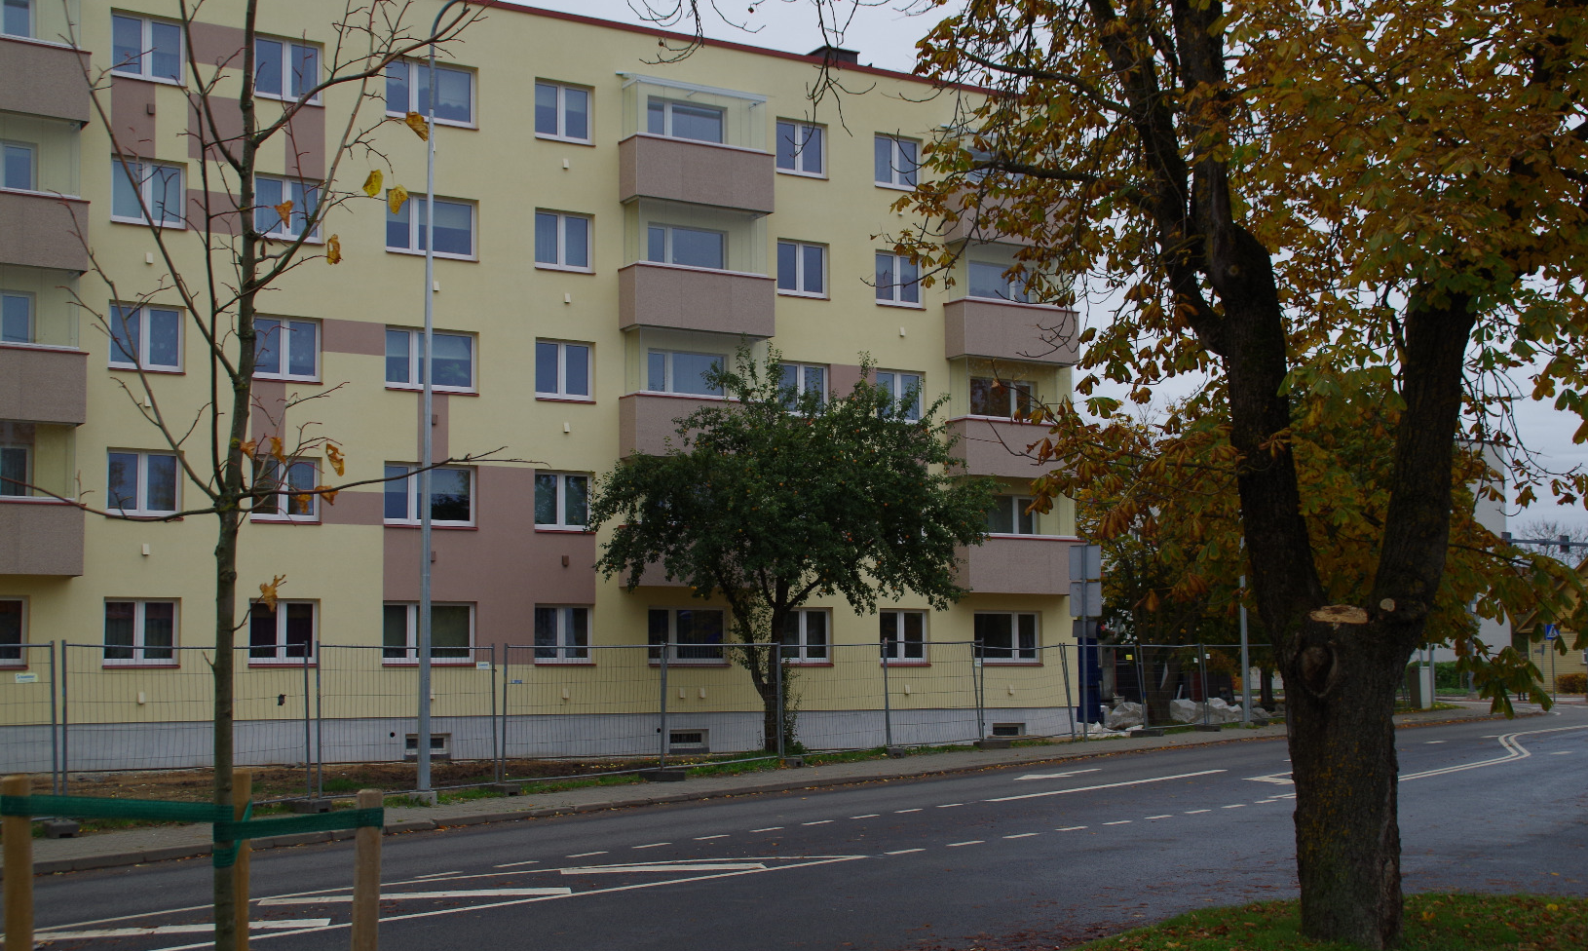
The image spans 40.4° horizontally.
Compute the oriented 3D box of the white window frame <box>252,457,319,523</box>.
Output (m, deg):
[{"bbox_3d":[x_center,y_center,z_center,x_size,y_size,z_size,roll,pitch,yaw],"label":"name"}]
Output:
[{"bbox_3d":[-9.839,0.291,41.658,1.390,1.200,0.120,3,-7,-32],"label":"white window frame"}]

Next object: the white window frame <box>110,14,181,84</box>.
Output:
[{"bbox_3d":[-12.285,-8.087,40.986,1.390,1.200,0.120,3,-7,-32],"label":"white window frame"}]

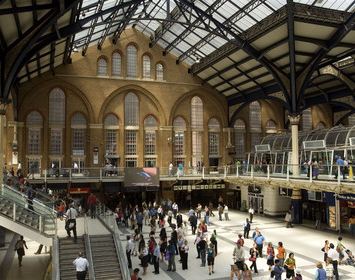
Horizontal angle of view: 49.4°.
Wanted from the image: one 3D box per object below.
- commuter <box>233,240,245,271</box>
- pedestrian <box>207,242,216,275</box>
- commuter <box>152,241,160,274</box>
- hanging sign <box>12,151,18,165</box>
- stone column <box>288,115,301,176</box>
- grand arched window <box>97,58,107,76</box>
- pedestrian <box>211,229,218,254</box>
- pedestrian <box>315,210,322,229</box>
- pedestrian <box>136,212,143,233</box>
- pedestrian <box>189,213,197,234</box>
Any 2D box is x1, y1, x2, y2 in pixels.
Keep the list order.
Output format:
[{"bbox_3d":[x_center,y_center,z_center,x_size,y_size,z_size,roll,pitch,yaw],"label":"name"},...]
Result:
[{"bbox_3d":[3.406,6.472,21.159,0.580,1.800,0.420,-1,-4,7],"label":"commuter"},{"bbox_3d":[1.876,6.594,21.357,0.480,1.700,0.380,0,-3,0],"label":"pedestrian"},{"bbox_3d":[-1.152,6.628,21.539,0.400,1.740,0.500,1,-3,-14],"label":"commuter"},{"bbox_3d":[-18.464,2.074,43.948,0.569,1.457,0.200,1,-3,-19],"label":"hanging sign"},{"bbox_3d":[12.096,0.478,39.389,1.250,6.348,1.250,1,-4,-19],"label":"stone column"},{"bbox_3d":[-9.500,-9.223,49.050,1.190,2.260,0.300,1,-3,-19],"label":"grand arched window"},{"bbox_3d":[2.438,6.802,25.521,0.350,1.696,0.500,-3,-4,34],"label":"pedestrian"},{"bbox_3d":[13.122,7.401,35.940,0.520,1.645,0.380,0,-3,6],"label":"pedestrian"},{"bbox_3d":[-3.353,7.359,34.467,0.550,1.777,0.330,0,-4,-3],"label":"pedestrian"},{"bbox_3d":[1.406,7.202,32.967,0.580,1.780,0.380,0,-3,0],"label":"pedestrian"}]

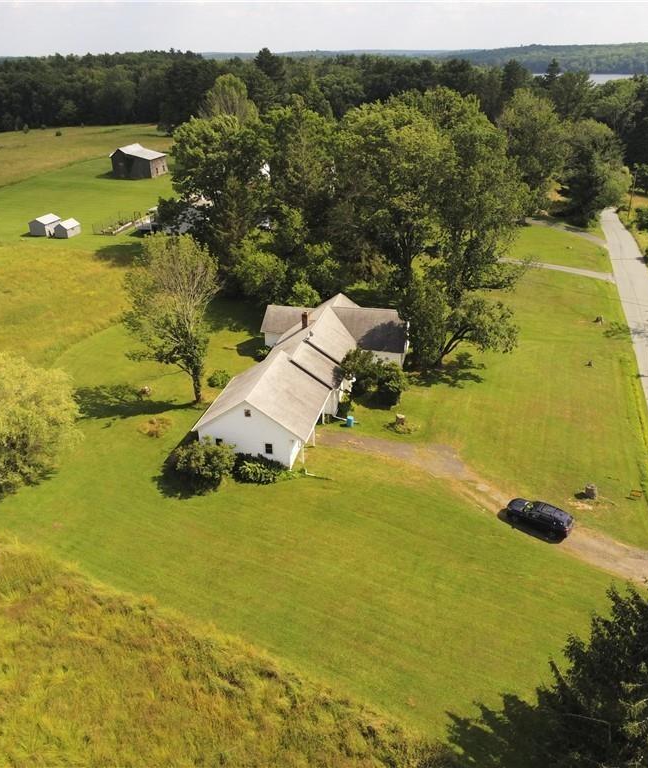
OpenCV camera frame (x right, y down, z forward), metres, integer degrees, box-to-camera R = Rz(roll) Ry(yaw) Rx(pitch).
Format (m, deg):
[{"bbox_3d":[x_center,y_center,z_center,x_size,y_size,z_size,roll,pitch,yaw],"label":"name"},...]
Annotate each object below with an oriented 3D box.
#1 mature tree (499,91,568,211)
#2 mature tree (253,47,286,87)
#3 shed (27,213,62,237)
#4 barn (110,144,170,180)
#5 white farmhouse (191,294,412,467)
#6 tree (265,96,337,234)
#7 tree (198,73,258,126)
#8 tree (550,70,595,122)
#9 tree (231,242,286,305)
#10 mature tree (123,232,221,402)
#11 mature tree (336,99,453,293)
[{"bbox_3d":[46.270,-49.610,150.710,14.940,28.310,14.940,7,27,15],"label":"mature tree"},{"bbox_3d":[-20.510,-109.920,257.810,12.810,32.180,12.810,-2,26,-4],"label":"mature tree"},{"bbox_3d":[-54.200,-30.950,132.500,3.600,3.250,5.050,7,27,14],"label":"shed"},{"bbox_3d":[-55.050,-66.250,201.540,11.600,8.500,10.800,4,26,9],"label":"barn"},{"bbox_3d":[-0.970,-2.010,71.950,17.600,6.700,30.700,6,27,13],"label":"white farmhouse"},{"bbox_3d":[-3.860,-33.570,113.770,11.920,26.760,11.920,-1,26,-2],"label":"tree"},{"bbox_3d":[-23.390,-61.320,168.010,14.710,27.510,14.710,-4,26,-7],"label":"tree"},{"bbox_3d":[72.320,-75.442,198.814,13.000,27.500,12.500,8,27,17],"label":"tree"},{"bbox_3d":[-9.220,-16.070,97.800,7.800,9.000,7.800,-3,26,-5],"label":"tree"},{"bbox_3d":[-14.924,-5.760,66.151,9.333,17.000,8.800,-6,26,-12],"label":"mature tree"},{"bbox_3d":[9.927,-25.249,95.803,16.333,26.400,16.000,3,26,5],"label":"mature tree"}]

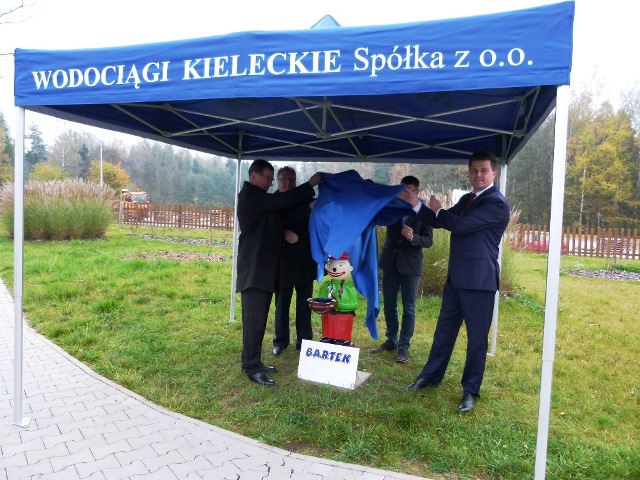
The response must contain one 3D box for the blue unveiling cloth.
[{"bbox_3d":[0.333,0.067,3.922,0.886,1.389,0.640,2,4,0],"label":"blue unveiling cloth"}]

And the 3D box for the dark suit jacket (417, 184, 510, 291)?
[{"bbox_3d":[1.125,-0.025,3.519,0.522,0.798,0.502,-1,5,-44],"label":"dark suit jacket"}]

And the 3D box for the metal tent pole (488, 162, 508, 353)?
[{"bbox_3d":[1.790,0.179,4.663,0.059,2.009,0.059,3,4,17],"label":"metal tent pole"}]

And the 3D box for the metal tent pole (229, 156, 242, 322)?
[{"bbox_3d":[-0.984,-0.017,5.493,0.059,2.009,0.059,4,5,17],"label":"metal tent pole"}]

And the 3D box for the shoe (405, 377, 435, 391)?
[{"bbox_3d":[0.812,1.132,3.710,0.290,0.110,0.105,1,4,-22],"label":"shoe"}]

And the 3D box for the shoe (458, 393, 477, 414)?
[{"bbox_3d":[1.095,1.163,3.391,0.105,0.110,0.290,5,4,32],"label":"shoe"}]

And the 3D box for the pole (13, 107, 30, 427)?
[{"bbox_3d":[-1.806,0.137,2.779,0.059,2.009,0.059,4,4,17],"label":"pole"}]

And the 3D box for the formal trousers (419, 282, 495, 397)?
[{"bbox_3d":[1.069,0.658,3.623,0.532,0.965,0.345,5,5,41],"label":"formal trousers"}]

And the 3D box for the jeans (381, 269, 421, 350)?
[{"bbox_3d":[0.826,0.584,4.626,0.414,0.955,0.295,3,4,17],"label":"jeans"}]

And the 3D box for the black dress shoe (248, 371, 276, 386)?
[{"bbox_3d":[-0.474,1.083,3.705,0.290,0.110,0.105,4,4,28],"label":"black dress shoe"}]

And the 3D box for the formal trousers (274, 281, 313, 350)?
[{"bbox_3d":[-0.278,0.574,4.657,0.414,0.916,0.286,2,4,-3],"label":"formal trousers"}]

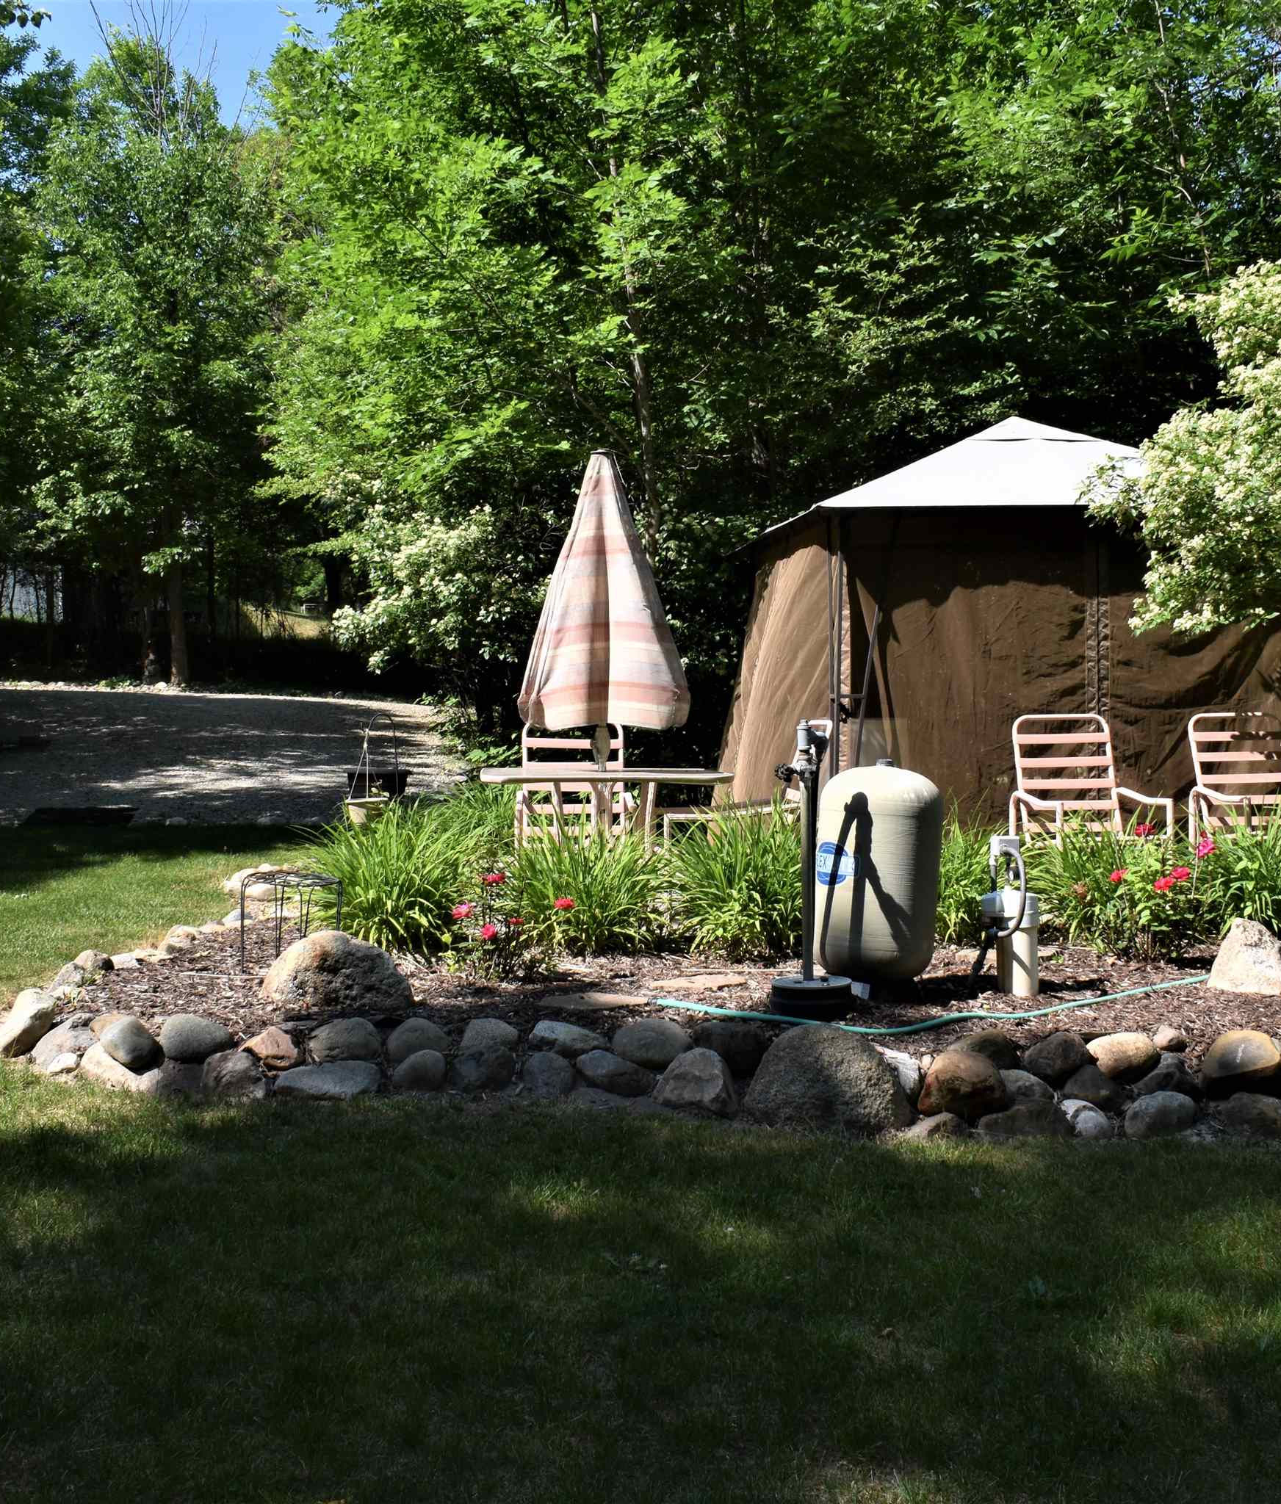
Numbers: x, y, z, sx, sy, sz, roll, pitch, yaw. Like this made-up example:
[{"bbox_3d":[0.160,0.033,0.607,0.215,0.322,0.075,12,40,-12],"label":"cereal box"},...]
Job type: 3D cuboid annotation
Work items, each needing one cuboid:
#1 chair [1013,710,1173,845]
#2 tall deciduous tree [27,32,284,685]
[{"bbox_3d":[2.350,0.296,9.038,0.640,0.990,0.780,0,1,-18],"label":"chair"},{"bbox_3d":[-7.700,-6.283,26.881,4.100,10.500,4.100,0,1,0],"label":"tall deciduous tree"}]

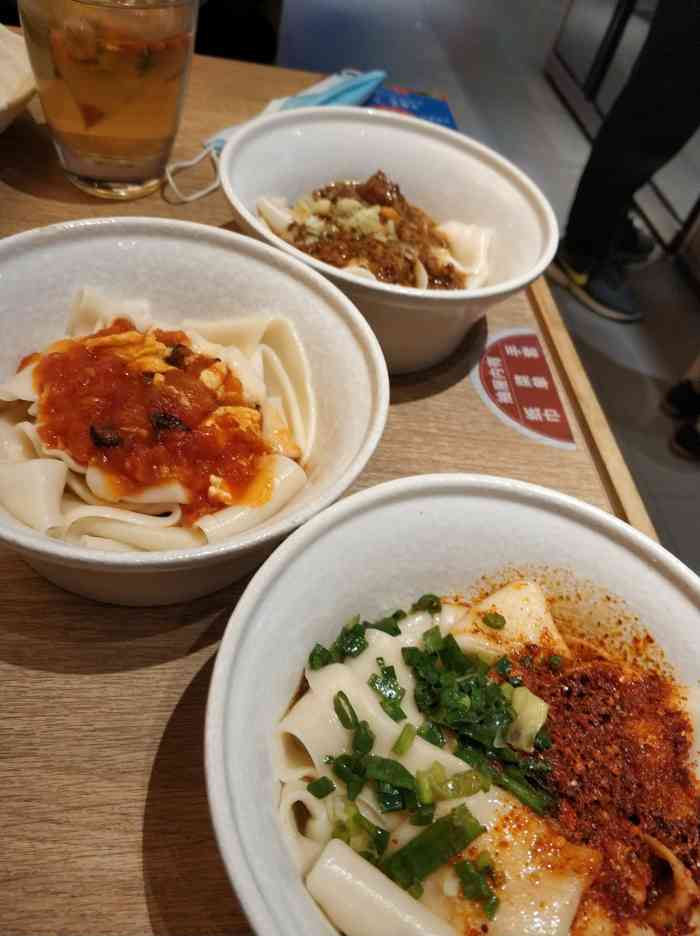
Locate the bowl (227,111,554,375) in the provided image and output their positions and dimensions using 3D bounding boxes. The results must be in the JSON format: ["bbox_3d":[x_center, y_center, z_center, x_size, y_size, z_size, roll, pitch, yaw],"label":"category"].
[{"bbox_3d":[0.016,-0.119,0.395,0.172,0.069,0.172,7,50,-8],"label":"bowl"}]

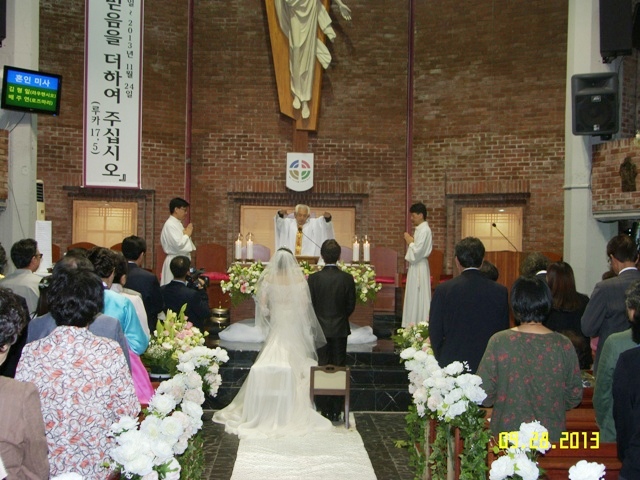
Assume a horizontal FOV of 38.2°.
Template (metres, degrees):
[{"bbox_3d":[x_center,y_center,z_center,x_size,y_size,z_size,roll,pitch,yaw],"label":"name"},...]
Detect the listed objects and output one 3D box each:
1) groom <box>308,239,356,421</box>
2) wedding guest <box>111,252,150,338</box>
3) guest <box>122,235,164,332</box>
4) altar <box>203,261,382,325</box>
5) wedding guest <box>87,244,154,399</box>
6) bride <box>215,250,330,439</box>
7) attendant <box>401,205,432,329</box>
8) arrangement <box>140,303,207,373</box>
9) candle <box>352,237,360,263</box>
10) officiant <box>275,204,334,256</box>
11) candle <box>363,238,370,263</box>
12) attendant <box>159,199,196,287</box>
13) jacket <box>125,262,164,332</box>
[{"bbox_3d":[0.120,0.851,8.850,0.500,1.730,0.310,1,0,-2],"label":"groom"},{"bbox_3d":[-1.503,0.891,7.000,0.480,1.590,0.310,1,0,7],"label":"wedding guest"},{"bbox_3d":[-1.482,0.831,7.398,0.500,1.742,0.320,1,0,17],"label":"guest"},{"bbox_3d":[-0.278,0.759,11.649,1.980,0.900,0.900,1,0,-2],"label":"altar"},{"bbox_3d":[-1.248,0.870,5.398,0.500,1.664,0.380,1,0,11],"label":"wedding guest"},{"bbox_3d":[-0.448,0.881,8.530,1.150,1.650,1.150,1,0,0],"label":"bride"},{"bbox_3d":[1.239,0.376,11.998,0.420,1.714,0.470,1,0,-5],"label":"attendant"},{"bbox_3d":[-1.055,0.723,6.750,0.460,0.520,0.430,1,0,-11],"label":"arrangement"},{"bbox_3d":[0.456,0.119,11.550,0.090,0.310,0.090,1,0,2],"label":"candle"},{"bbox_3d":[-0.218,0.370,12.248,0.780,1.682,0.500,1,0,-1],"label":"officiant"},{"bbox_3d":[0.614,0.145,12.200,0.085,0.300,0.085,1,0,0],"label":"candle"},{"bbox_3d":[-1.852,0.303,12.100,0.460,1.710,0.500,1,0,-5],"label":"attendant"},{"bbox_3d":[-1.489,0.542,7.500,0.520,0.740,0.300,1,0,7],"label":"jacket"}]

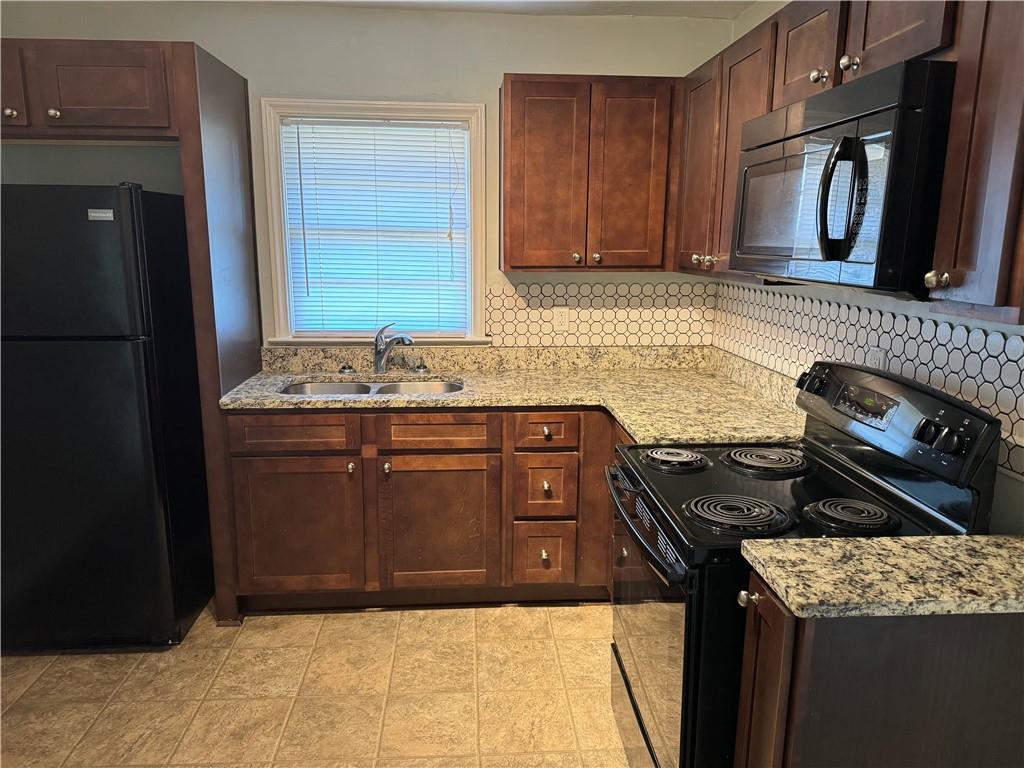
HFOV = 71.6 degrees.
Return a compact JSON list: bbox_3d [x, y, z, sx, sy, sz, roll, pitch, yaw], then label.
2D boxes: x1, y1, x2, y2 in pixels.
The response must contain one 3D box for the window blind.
[{"bbox_3d":[-0.597,-0.687,3.190,0.804,0.947,0.040,0,12,-4],"label":"window blind"}]

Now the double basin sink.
[{"bbox_3d":[-0.579,0.125,3.019,0.765,0.185,0.420,0,12,-4],"label":"double basin sink"}]

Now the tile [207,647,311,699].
[{"bbox_3d":[-0.897,1.033,2.550,0.310,0.010,0.306,0,12,-4],"label":"tile"}]

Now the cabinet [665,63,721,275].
[{"bbox_3d":[0.830,-0.792,2.682,0.310,0.760,0.420,0,12,-4],"label":"cabinet"}]

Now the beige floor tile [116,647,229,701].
[{"bbox_3d":[-1.204,1.034,2.531,0.303,0.010,0.306,0,12,-4],"label":"beige floor tile"}]

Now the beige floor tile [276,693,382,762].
[{"bbox_3d":[-0.568,1.095,2.263,0.300,0.010,0.300,0,12,-4],"label":"beige floor tile"}]

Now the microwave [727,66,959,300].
[{"bbox_3d":[0.873,-0.462,1.705,0.428,0.414,0.765,0,12,-4],"label":"microwave"}]

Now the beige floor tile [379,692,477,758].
[{"bbox_3d":[-0.263,1.095,2.283,0.300,0.010,0.300,0,12,-4],"label":"beige floor tile"}]

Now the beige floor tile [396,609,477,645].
[{"bbox_3d":[-0.302,0.969,2.864,0.300,0.010,0.280,0,12,-4],"label":"beige floor tile"}]

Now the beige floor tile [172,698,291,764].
[{"bbox_3d":[-0.872,1.096,2.243,0.300,0.010,0.300,0,12,-4],"label":"beige floor tile"}]

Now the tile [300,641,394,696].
[{"bbox_3d":[-0.587,1.031,2.559,0.300,0.010,0.300,0,12,-4],"label":"tile"}]

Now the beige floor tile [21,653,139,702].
[{"bbox_3d":[-1.507,1.035,2.513,0.305,0.010,0.306,0,12,-4],"label":"beige floor tile"}]

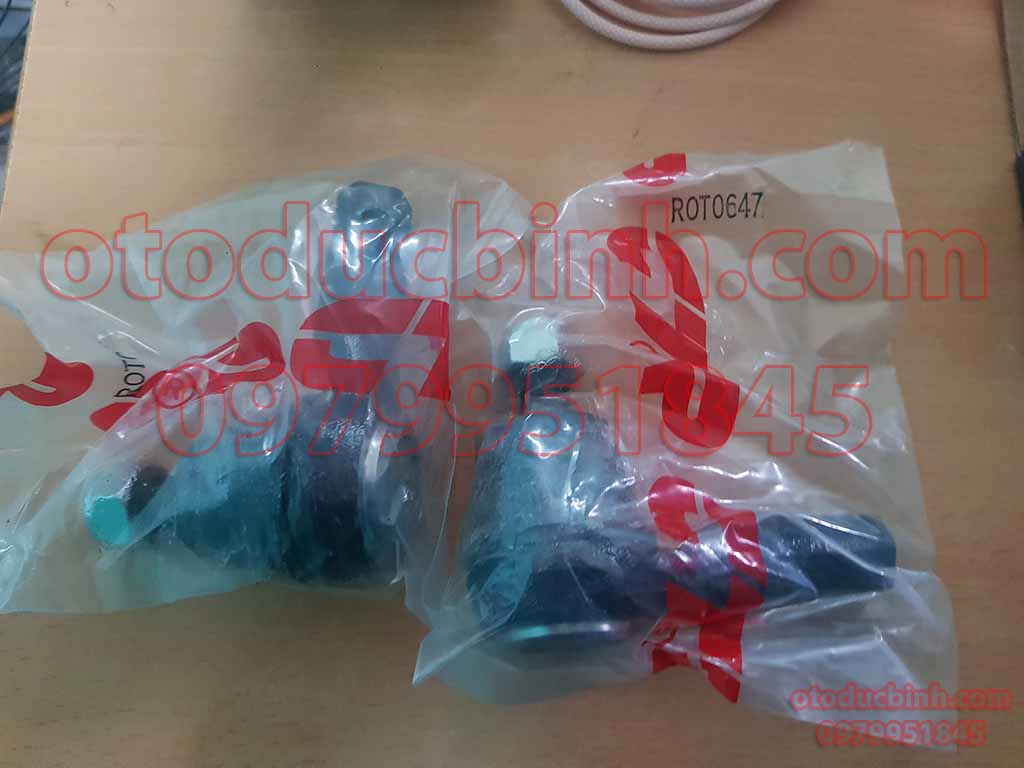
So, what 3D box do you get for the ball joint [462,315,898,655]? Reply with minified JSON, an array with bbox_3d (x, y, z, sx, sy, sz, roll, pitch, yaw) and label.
[{"bbox_3d":[0.043,0.023,0.202,0.113,0.046,0.087,-6,97,-3],"label":"ball joint"}]

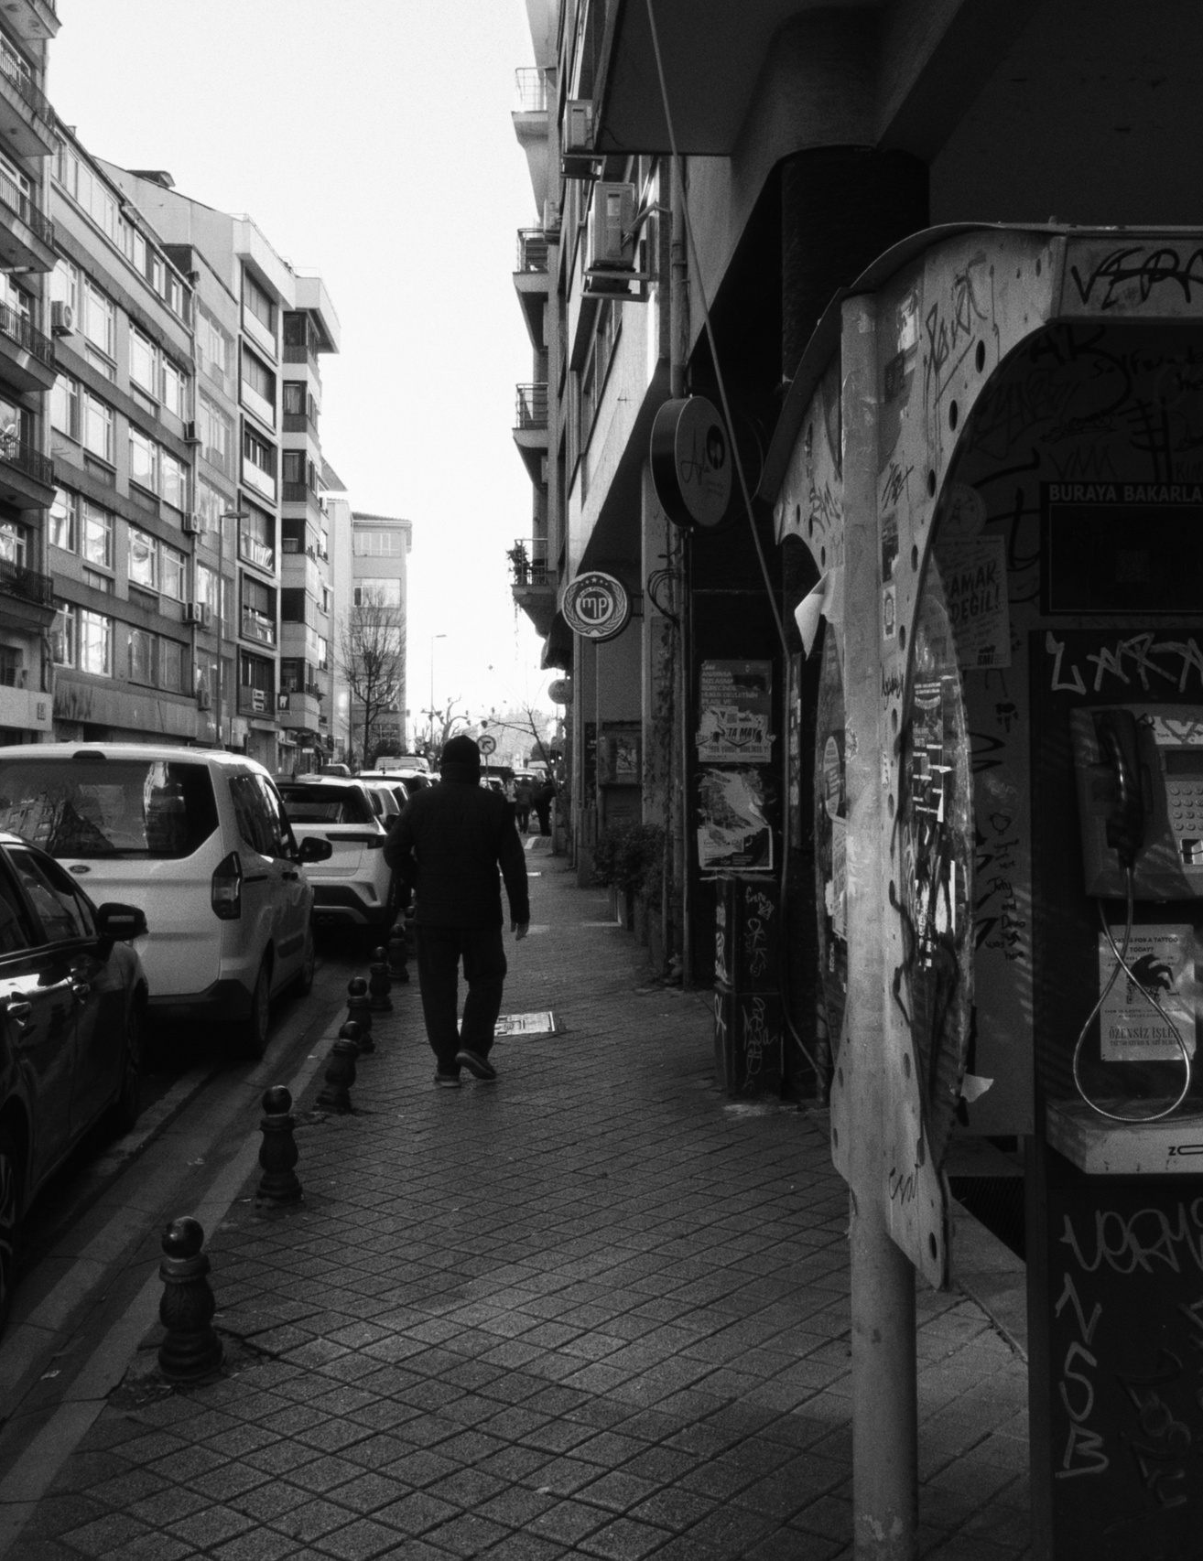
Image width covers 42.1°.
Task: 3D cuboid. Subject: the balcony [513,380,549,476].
[{"bbox_3d":[-1.200,-6.780,31.200,0.750,1.170,4.200,0,-1,2],"label":"balcony"}]

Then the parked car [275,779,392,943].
[{"bbox_3d":[-2.970,0.730,16.500,1.840,1.610,4.420,0,-1,-3],"label":"parked car"}]

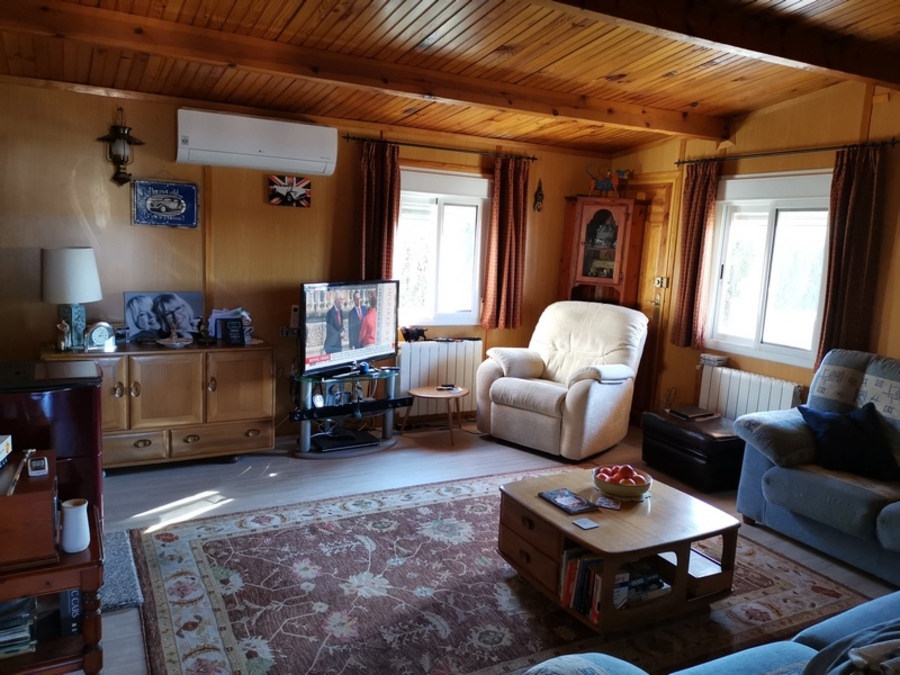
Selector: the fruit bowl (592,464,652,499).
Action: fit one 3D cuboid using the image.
[{"bbox_3d":[0.778,0.648,3.141,0.258,0.110,0.258,2,8,0],"label":"fruit bowl"}]

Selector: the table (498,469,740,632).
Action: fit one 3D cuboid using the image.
[{"bbox_3d":[0.709,0.915,3.055,0.775,0.403,0.800,-2,9,-28],"label":"table"}]

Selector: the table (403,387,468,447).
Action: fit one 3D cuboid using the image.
[{"bbox_3d":[-0.104,0.562,5.167,0.475,0.355,0.465,2,8,-1],"label":"table"}]

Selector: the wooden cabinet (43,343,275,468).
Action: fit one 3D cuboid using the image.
[{"bbox_3d":[-1.823,0.426,4.476,1.309,0.747,0.438,-2,9,-28],"label":"wooden cabinet"}]

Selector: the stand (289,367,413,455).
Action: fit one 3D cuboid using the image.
[{"bbox_3d":[-0.707,0.519,4.940,0.820,0.530,0.420,-4,10,-37],"label":"stand"}]

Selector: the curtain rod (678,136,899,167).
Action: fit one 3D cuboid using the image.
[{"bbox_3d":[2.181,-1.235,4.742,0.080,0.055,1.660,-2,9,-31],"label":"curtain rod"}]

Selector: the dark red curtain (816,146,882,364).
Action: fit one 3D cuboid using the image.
[{"bbox_3d":[2.456,-0.448,4.302,0.110,1.385,0.330,-2,9,-31],"label":"dark red curtain"}]

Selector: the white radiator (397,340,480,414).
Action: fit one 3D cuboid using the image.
[{"bbox_3d":[-0.087,0.320,5.573,0.717,0.580,0.090,-2,9,-28],"label":"white radiator"}]

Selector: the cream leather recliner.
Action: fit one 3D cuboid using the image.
[{"bbox_3d":[0.859,0.279,5.371,0.930,1.020,0.930,10,11,41],"label":"cream leather recliner"}]

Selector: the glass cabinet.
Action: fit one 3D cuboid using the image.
[{"bbox_3d":[1.304,-0.266,6.126,0.690,1.850,0.450,4,8,14],"label":"glass cabinet"}]

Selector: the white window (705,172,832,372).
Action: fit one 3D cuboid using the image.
[{"bbox_3d":[2.224,-0.480,4.905,0.100,1.260,0.910,-2,9,-31],"label":"white window"}]

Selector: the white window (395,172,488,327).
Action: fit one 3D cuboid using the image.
[{"bbox_3d":[-0.083,-0.688,5.481,0.861,1.181,0.090,-2,9,-28],"label":"white window"}]

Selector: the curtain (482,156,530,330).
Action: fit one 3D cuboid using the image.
[{"bbox_3d":[0.453,-0.738,5.603,0.370,1.370,0.110,-2,9,-31],"label":"curtain"}]

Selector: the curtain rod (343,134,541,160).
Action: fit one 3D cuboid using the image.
[{"bbox_3d":[-0.025,-1.425,5.309,1.650,0.050,0.090,-2,9,-28],"label":"curtain rod"}]

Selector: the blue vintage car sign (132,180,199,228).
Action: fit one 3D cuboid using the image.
[{"bbox_3d":[-1.767,-0.827,4.375,0.378,0.275,0.020,-2,9,-30],"label":"blue vintage car sign"}]

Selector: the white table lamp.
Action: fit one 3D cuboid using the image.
[{"bbox_3d":[-2.244,-0.230,4.172,0.330,0.605,0.330,-2,9,-28],"label":"white table lamp"}]

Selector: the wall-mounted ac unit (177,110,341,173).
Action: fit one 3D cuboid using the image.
[{"bbox_3d":[-1.225,-1.236,4.512,0.985,0.320,0.205,-2,9,-31],"label":"wall-mounted ac unit"}]

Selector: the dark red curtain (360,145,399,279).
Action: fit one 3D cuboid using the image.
[{"bbox_3d":[-0.511,-0.699,5.031,0.300,1.370,0.110,-2,9,-31],"label":"dark red curtain"}]

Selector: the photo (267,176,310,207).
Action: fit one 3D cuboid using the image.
[{"bbox_3d":[-1.112,-1.014,4.874,0.290,0.190,0.022,-2,9,-28],"label":"photo"}]

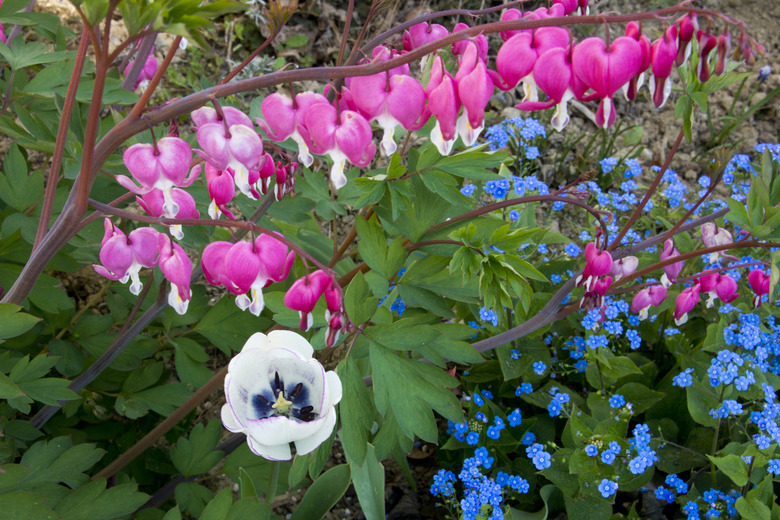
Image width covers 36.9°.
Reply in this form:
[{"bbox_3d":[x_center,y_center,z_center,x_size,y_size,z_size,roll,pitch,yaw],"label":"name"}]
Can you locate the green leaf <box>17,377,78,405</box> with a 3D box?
[{"bbox_3d":[-0.179,0.068,0.610,0.032,0.009,0.020,0,47,0],"label":"green leaf"}]

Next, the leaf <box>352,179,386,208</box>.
[{"bbox_3d":[-0.010,-0.033,0.580,0.019,0.009,0.014,-35,56,-28],"label":"leaf"}]

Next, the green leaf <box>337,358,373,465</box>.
[{"bbox_3d":[-0.018,0.075,0.580,0.018,0.053,0.013,0,23,0],"label":"green leaf"}]

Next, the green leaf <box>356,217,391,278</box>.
[{"bbox_3d":[-0.009,-0.006,0.600,0.019,0.032,0.012,0,23,0],"label":"green leaf"}]

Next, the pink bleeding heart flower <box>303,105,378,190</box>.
[{"bbox_3d":[-0.021,-0.049,0.500,0.030,0.034,0.016,0,35,0],"label":"pink bleeding heart flower"}]

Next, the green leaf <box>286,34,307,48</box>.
[{"bbox_3d":[-0.120,-0.280,1.500,0.031,0.006,0.021,0,66,0],"label":"green leaf"}]

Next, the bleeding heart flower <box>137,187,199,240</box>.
[{"bbox_3d":[-0.108,-0.024,0.570,0.029,0.029,0.017,0,28,0],"label":"bleeding heart flower"}]

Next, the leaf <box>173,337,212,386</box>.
[{"bbox_3d":[-0.107,0.056,0.640,0.021,0.027,0.012,0,23,0],"label":"leaf"}]

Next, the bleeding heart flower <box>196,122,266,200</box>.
[{"bbox_3d":[-0.072,-0.045,0.530,0.029,0.031,0.015,-12,26,1],"label":"bleeding heart flower"}]

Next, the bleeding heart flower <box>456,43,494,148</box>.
[{"bbox_3d":[0.037,-0.074,0.520,0.015,0.040,0.026,-11,29,-15],"label":"bleeding heart flower"}]

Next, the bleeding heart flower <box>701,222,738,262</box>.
[{"bbox_3d":[0.194,-0.010,0.690,0.021,0.022,0.014,-3,30,-6],"label":"bleeding heart flower"}]

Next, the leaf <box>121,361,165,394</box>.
[{"bbox_3d":[-0.131,0.063,0.620,0.016,0.006,0.028,31,50,31],"label":"leaf"}]

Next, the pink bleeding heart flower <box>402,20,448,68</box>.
[{"bbox_3d":[0.018,-0.107,0.580,0.024,0.024,0.015,0,30,0],"label":"pink bleeding heart flower"}]

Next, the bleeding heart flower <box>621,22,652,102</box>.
[{"bbox_3d":[0.110,-0.088,0.520,0.017,0.034,0.014,-18,39,-24],"label":"bleeding heart flower"}]

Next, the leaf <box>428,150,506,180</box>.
[{"bbox_3d":[0.035,-0.044,0.540,0.037,0.008,0.021,-5,32,-8],"label":"leaf"}]

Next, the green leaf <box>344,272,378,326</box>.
[{"bbox_3d":[-0.015,0.020,0.600,0.018,0.028,0.008,6,-12,9],"label":"green leaf"}]

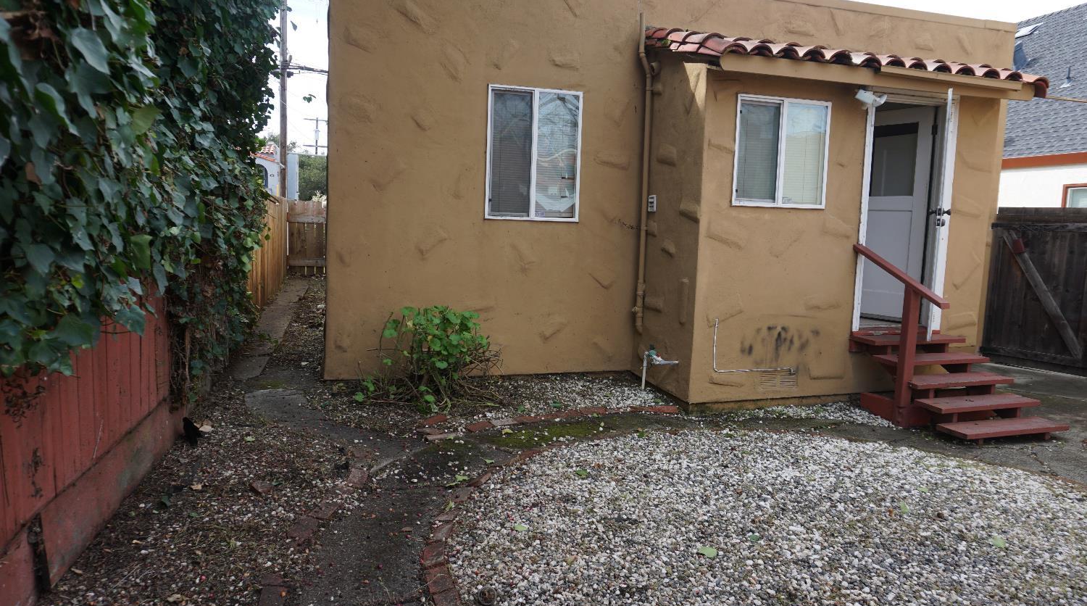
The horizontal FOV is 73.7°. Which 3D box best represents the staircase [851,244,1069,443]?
[{"bbox_3d":[3.387,0.273,6.008,1.060,1.440,1.330,0,7,-16],"label":"staircase"}]

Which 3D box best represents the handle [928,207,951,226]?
[{"bbox_3d":[3.283,-0.715,6.005,0.170,0.155,0.075,5,8,28],"label":"handle"}]

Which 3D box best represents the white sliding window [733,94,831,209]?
[{"bbox_3d":[2.024,-1.262,6.115,0.905,0.910,0.080,0,7,-16],"label":"white sliding window"}]

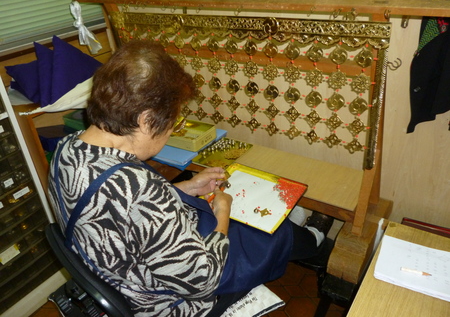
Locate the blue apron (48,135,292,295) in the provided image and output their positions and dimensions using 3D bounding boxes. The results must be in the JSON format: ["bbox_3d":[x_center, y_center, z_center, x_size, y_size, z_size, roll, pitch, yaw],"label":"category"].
[{"bbox_3d":[-0.109,0.148,1.091,0.460,0.550,0.620,23,40,39],"label":"blue apron"}]

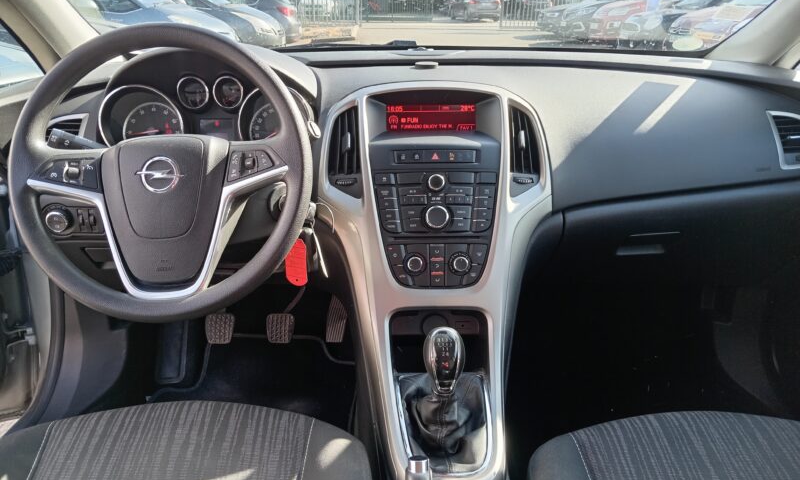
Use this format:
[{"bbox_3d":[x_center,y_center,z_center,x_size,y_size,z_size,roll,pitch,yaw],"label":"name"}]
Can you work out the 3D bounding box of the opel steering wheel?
[{"bbox_3d":[-0.294,-0.084,0.738,0.372,0.372,0.090,-2,-3,0],"label":"opel steering wheel"}]

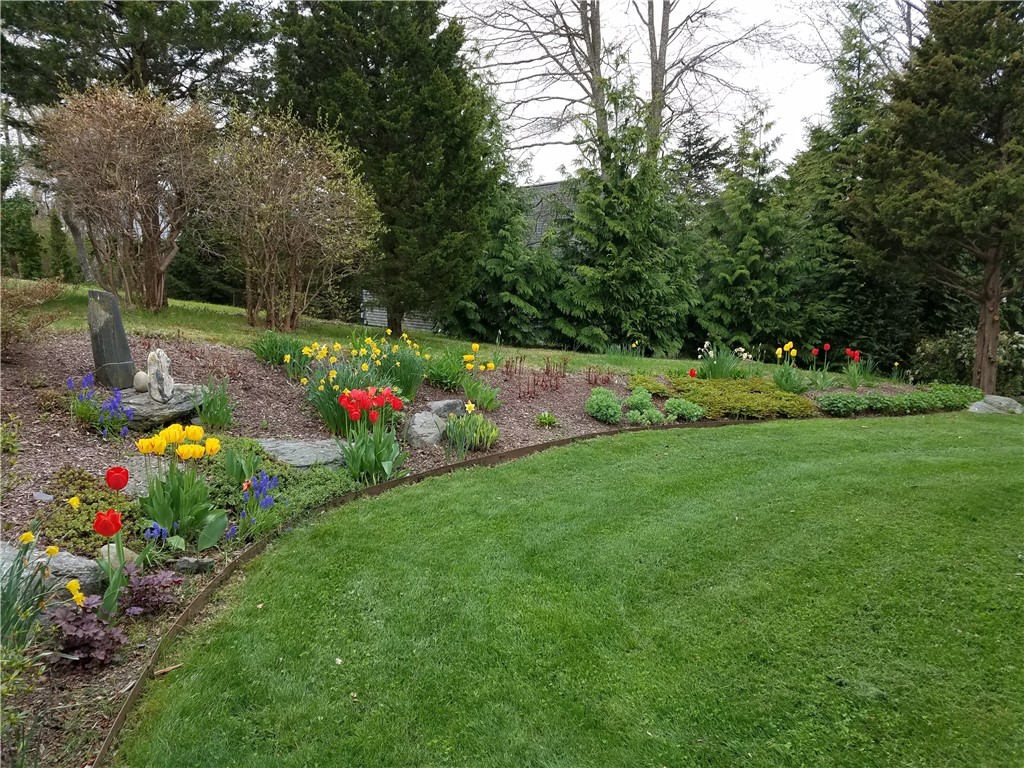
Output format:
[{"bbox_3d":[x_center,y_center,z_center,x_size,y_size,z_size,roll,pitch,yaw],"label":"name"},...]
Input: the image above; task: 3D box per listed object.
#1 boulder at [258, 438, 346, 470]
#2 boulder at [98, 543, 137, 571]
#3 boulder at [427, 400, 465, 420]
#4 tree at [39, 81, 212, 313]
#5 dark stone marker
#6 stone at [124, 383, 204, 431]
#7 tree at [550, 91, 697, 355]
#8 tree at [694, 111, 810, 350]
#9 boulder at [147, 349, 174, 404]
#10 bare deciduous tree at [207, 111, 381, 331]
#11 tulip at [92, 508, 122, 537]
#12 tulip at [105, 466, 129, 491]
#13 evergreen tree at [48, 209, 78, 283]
[{"bbox_3d":[-1.367,0.458,5.068,0.570,0.190,0.400,-2,9,-15],"label":"boulder"},{"bbox_3d":[-1.502,0.665,2.950,0.169,0.120,0.140,0,8,0],"label":"boulder"},{"bbox_3d":[-0.506,0.192,5.900,0.299,0.120,0.260,0,8,0],"label":"boulder"},{"bbox_3d":[-4.454,-2.132,8.886,1.900,2.500,1.850,-4,9,-26],"label":"tree"},{"bbox_3d":[-2.799,-0.310,5.361,0.280,0.690,0.210,-4,9,-27],"label":"dark stone marker"},{"bbox_3d":[-2.335,0.150,5.125,0.500,0.230,0.420,-4,9,-25],"label":"stone"},{"bbox_3d":[1.711,-2.464,11.800,2.173,4.044,2.173,0,8,0],"label":"tree"},{"bbox_3d":[3.846,-2.417,12.300,1.800,3.878,1.800,0,8,0],"label":"tree"},{"bbox_3d":[-2.297,-0.049,5.025,0.160,0.345,0.140,-4,9,-24],"label":"boulder"},{"bbox_3d":[-2.841,-2.096,10.000,2.195,2.803,2.195,0,8,0],"label":"bare deciduous tree"},{"bbox_3d":[-1.341,0.459,2.550,0.094,0.090,0.090,0,8,0],"label":"tulip"},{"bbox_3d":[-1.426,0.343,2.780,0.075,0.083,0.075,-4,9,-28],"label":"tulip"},{"bbox_3d":[-12.273,-3.788,21.000,0.848,1.962,0.848,0,8,0],"label":"evergreen tree"}]

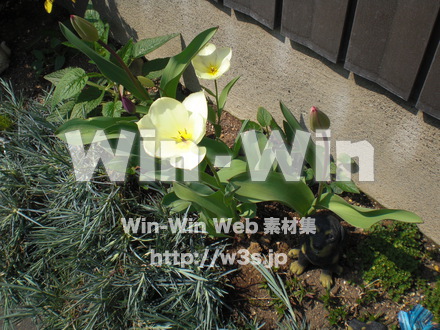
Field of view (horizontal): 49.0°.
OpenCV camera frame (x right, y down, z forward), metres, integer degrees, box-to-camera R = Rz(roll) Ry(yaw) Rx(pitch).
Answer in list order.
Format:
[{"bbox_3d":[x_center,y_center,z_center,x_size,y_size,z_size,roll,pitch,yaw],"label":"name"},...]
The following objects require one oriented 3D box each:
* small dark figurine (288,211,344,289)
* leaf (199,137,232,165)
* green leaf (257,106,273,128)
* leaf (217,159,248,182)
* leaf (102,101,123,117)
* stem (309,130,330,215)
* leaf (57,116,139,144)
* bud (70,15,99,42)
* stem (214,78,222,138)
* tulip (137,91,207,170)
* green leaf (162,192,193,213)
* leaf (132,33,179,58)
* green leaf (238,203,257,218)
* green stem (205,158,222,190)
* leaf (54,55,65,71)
[{"bbox_3d":[0.174,0.141,0.837,0.090,0.115,0.092,17,51,16],"label":"small dark figurine"},{"bbox_3d":[-0.008,-0.027,0.890,0.058,0.035,0.042,-2,48,0],"label":"leaf"},{"bbox_3d":[0.090,-0.097,0.980,0.034,0.044,0.014,-12,13,1],"label":"green leaf"},{"bbox_3d":[0.022,0.010,0.865,0.056,0.030,0.038,-2,48,0],"label":"leaf"},{"bbox_3d":[-0.245,-0.126,1.105,0.043,0.015,0.052,-2,55,-6],"label":"leaf"},{"bbox_3d":[0.177,0.010,0.860,0.020,0.210,0.022,-2,48,0],"label":"stem"},{"bbox_3d":[-0.233,-0.065,0.910,0.158,0.035,0.045,-2,48,0],"label":"leaf"},{"bbox_3d":[-0.280,-0.283,1.000,0.038,0.075,0.038,-45,31,0],"label":"bud"},{"bbox_3d":[-0.006,-0.115,1.022,0.009,0.181,0.009,-1,53,1],"label":"stem"},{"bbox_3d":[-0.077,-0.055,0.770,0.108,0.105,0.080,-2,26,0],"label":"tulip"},{"bbox_3d":[-0.082,0.074,0.930,0.054,0.018,0.036,0,69,0],"label":"green leaf"},{"bbox_3d":[-0.150,-0.283,1.130,0.110,0.020,0.045,-24,80,0],"label":"leaf"},{"bbox_3d":[0.052,0.087,0.920,0.034,0.022,0.030,-2,48,0],"label":"green leaf"},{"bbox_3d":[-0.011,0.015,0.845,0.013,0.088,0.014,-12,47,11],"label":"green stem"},{"bbox_3d":[-0.409,-0.261,1.230,0.024,0.012,0.047,8,65,-7],"label":"leaf"}]

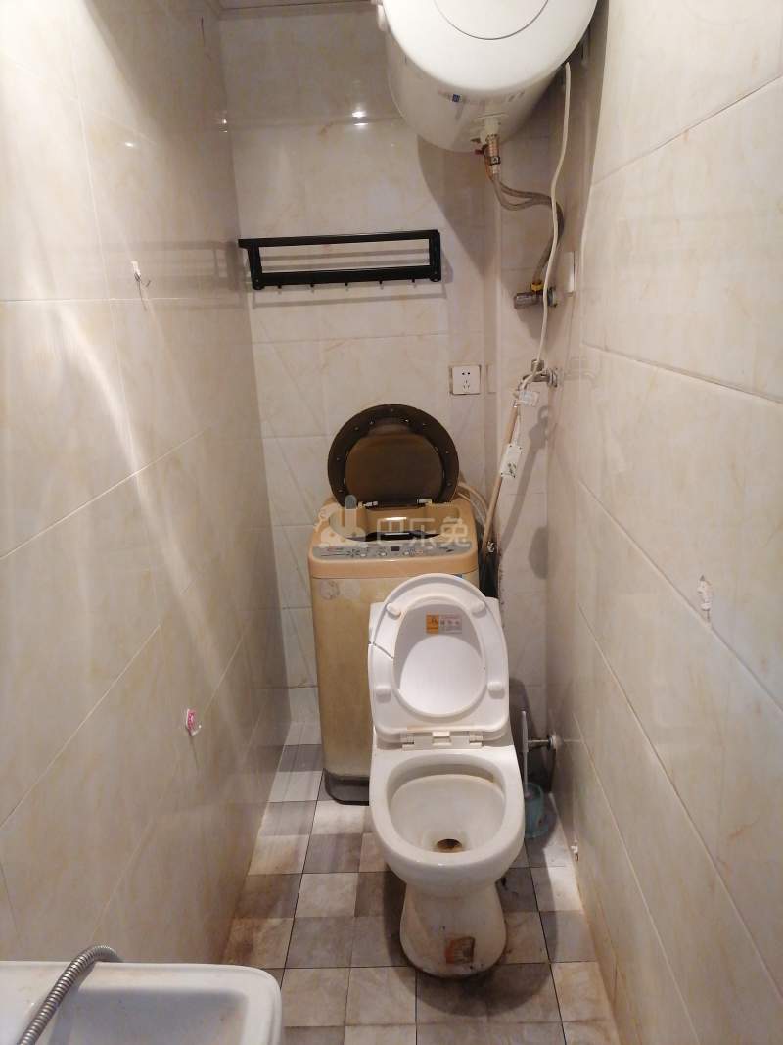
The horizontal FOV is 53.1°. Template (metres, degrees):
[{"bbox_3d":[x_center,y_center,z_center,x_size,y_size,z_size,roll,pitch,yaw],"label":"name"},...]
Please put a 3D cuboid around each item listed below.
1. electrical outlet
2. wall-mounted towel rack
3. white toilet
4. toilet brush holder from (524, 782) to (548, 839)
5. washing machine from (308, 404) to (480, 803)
[{"bbox_3d":[0.232,-0.437,2.414,0.086,0.086,0.012,-3,17,2],"label":"electrical outlet"},{"bbox_3d":[-0.136,-0.742,2.234,0.555,0.138,0.200,-3,17,2],"label":"wall-mounted towel rack"},{"bbox_3d":[0.125,0.552,1.861,0.355,0.800,0.665,-3,17,2],"label":"white toilet"},{"bbox_3d":[0.380,0.796,2.178,0.106,0.122,0.106,-3,17,2],"label":"toilet brush holder"},{"bbox_3d":[0.019,0.233,2.374,0.478,1.125,0.470,-3,17,3],"label":"washing machine"}]

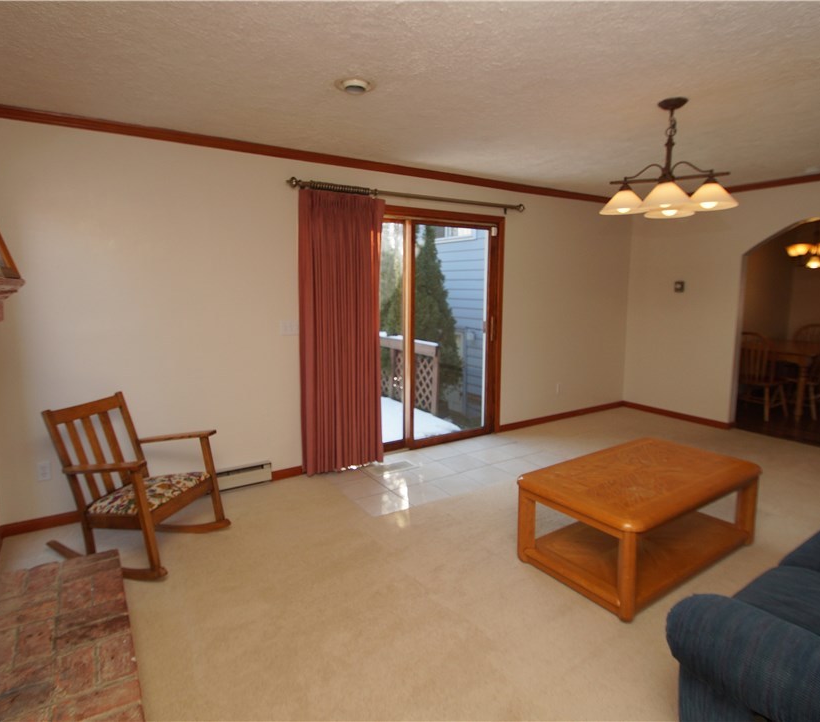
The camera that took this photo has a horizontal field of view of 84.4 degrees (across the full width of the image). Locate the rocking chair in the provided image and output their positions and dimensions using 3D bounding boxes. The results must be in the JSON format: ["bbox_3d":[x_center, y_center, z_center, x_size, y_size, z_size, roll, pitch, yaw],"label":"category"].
[{"bbox_3d":[-1.488,0.634,2.522,0.790,0.840,0.540,1,8,14],"label":"rocking chair"}]

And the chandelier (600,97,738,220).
[{"bbox_3d":[1.430,-1.135,2.509,0.660,0.620,0.660,1,8,14],"label":"chandelier"}]

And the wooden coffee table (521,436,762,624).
[{"bbox_3d":[1.232,0.812,2.433,1.170,0.435,0.655,-6,10,-31],"label":"wooden coffee table"}]

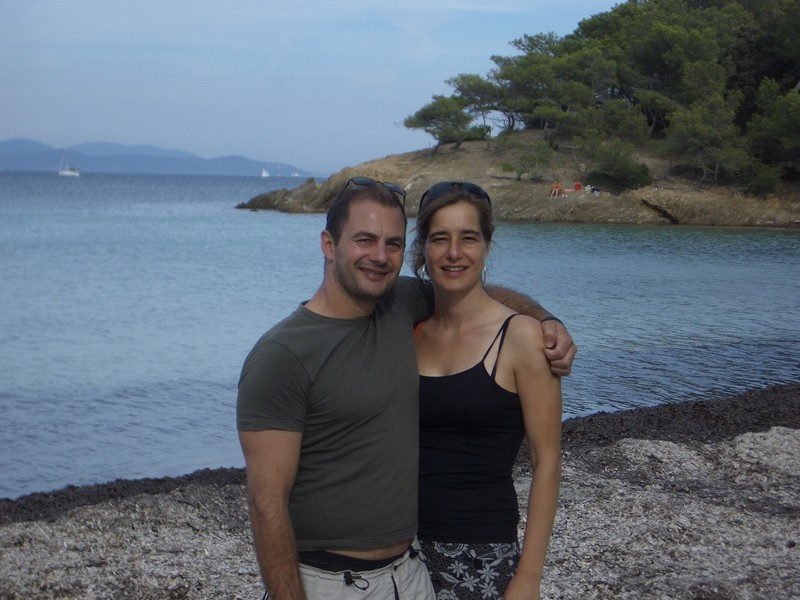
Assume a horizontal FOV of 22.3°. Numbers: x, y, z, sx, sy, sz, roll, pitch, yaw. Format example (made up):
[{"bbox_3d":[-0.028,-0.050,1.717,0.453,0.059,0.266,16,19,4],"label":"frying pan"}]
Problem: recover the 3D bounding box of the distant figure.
[{"bbox_3d":[7.864,-5.567,102.000,0.500,0.930,0.720,2,4,15],"label":"distant figure"}]

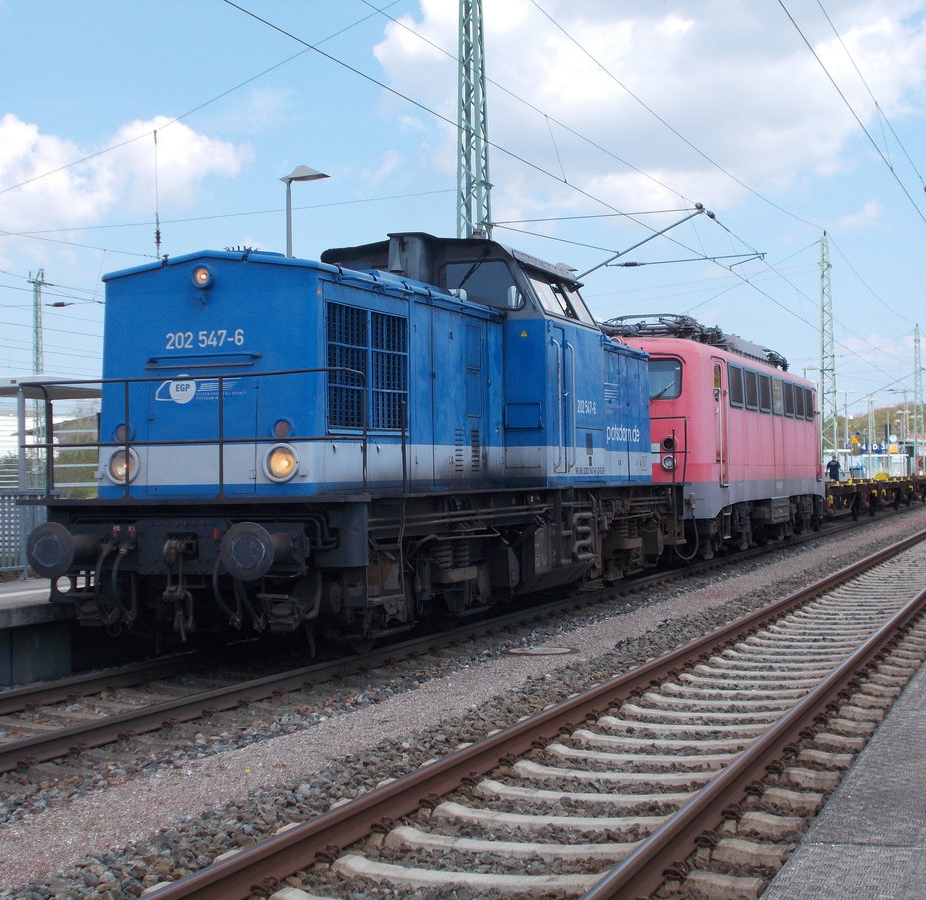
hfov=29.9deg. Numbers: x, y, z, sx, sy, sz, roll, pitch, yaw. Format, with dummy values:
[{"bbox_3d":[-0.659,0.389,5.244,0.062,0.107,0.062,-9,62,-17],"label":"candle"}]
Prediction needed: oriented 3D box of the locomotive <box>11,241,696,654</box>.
[{"bbox_3d":[-0.207,-0.210,20.351,3.160,4.260,14.240,-1,-1,19],"label":"locomotive"}]

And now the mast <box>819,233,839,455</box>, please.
[{"bbox_3d":[19.233,-4.379,91.306,0.950,14.400,0.600,-1,-1,19],"label":"mast"}]

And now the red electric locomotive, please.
[{"bbox_3d":[4.770,-0.124,35.062,3.050,4.500,16.490,-1,-1,19],"label":"red electric locomotive"}]

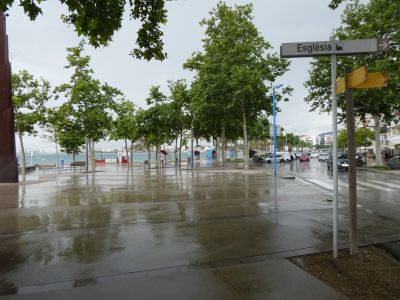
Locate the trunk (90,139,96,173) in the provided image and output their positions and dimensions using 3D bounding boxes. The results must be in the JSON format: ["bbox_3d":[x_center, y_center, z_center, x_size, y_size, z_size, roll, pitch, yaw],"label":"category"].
[{"bbox_3d":[-8.579,0.444,22.400,0.340,2.800,0.340,-1,0,0],"label":"trunk"}]

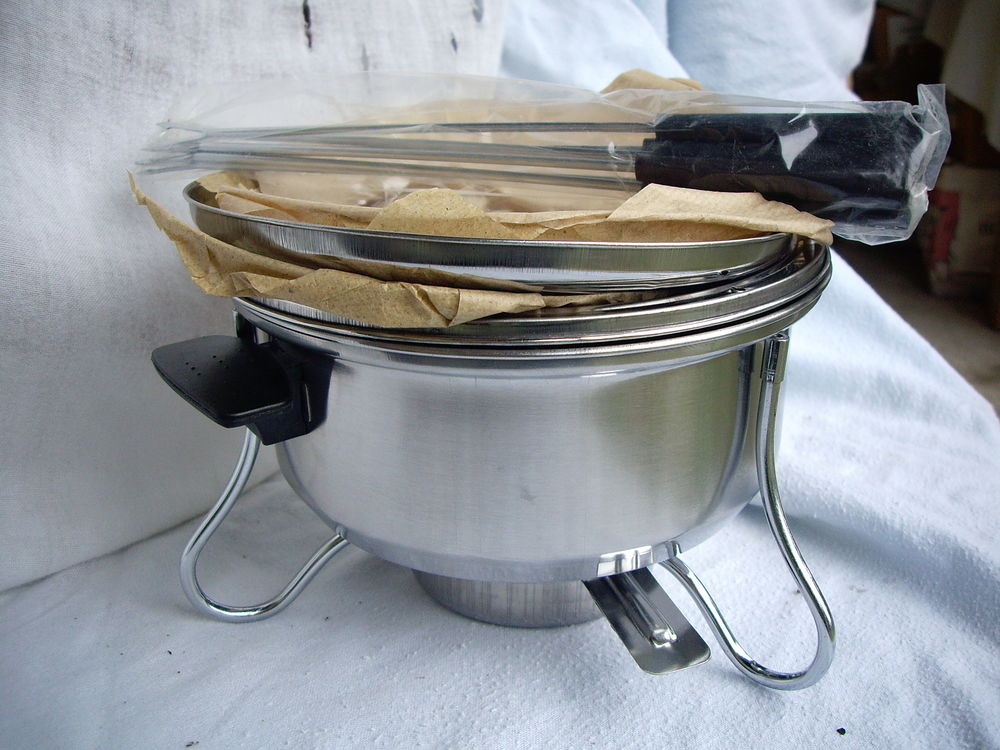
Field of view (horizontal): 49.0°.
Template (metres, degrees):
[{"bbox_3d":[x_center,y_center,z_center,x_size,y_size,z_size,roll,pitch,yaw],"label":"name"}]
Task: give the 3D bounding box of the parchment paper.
[{"bbox_3d":[-0.006,-0.059,0.351,0.208,0.042,0.157,2,24,-1],"label":"parchment paper"}]

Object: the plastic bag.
[{"bbox_3d":[0.017,-0.073,0.351,0.250,0.045,0.073,1,24,0],"label":"plastic bag"}]

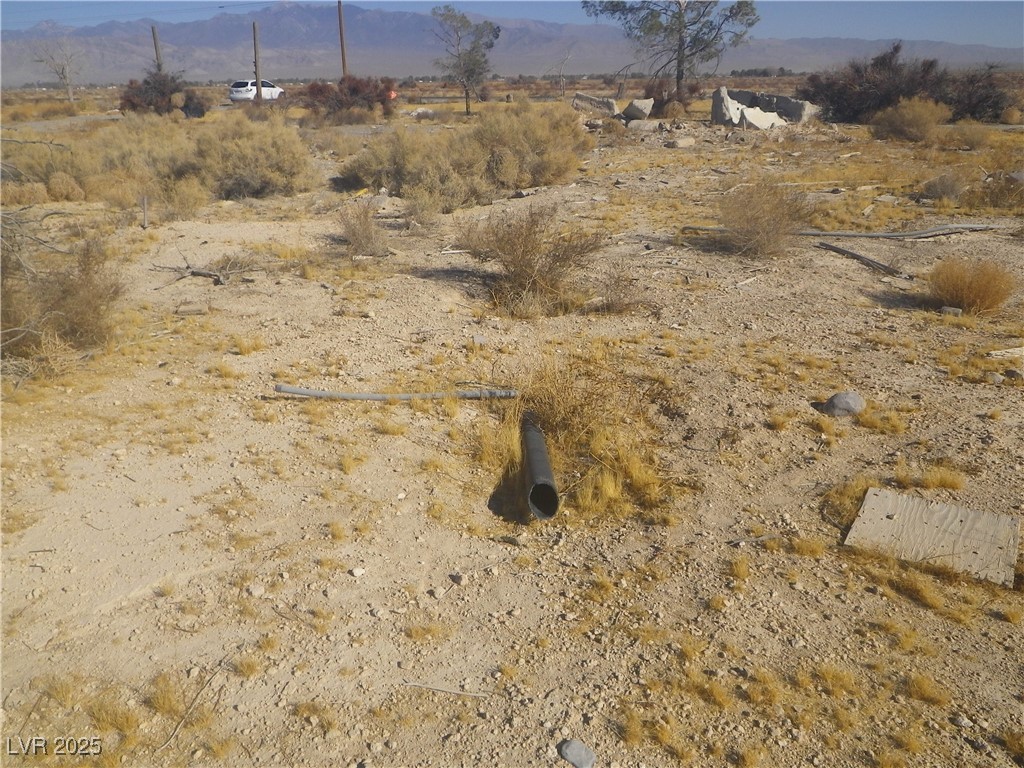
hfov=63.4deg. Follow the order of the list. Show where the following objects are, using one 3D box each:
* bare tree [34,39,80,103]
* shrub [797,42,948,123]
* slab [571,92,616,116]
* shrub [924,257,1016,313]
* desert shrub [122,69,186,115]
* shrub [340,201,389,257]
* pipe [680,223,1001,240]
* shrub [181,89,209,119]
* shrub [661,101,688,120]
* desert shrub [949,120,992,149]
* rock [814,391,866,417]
[{"bbox_3d":[-45.553,-31.364,83.018,4.100,6.000,4.000,-11,22,-25],"label":"bare tree"},{"bbox_3d":[12.174,-10.033,27.570,4.746,2.469,3.796,7,22,21],"label":"shrub"},{"bbox_3d":[3.429,-11.625,34.637,1.850,0.850,0.600,4,21,13],"label":"slab"},{"bbox_3d":[3.219,-0.695,5.736,0.550,0.352,0.522,10,23,28],"label":"shrub"},{"bbox_3d":[-19.107,-15.361,43.576,3.140,2.311,2.826,-9,22,-21],"label":"desert shrub"},{"bbox_3d":[-1.398,-1.518,7.851,0.440,0.530,0.440,-4,20,-9],"label":"shrub"},{"bbox_3d":[3.346,-1.602,8.488,3.150,0.100,0.450,0,20,3],"label":"pipe"},{"bbox_3d":[-15.587,-13.697,40.407,1.317,1.309,1.251,-8,21,-19],"label":"shrub"},{"bbox_3d":[6.204,-10.457,31.630,0.877,0.649,0.877,3,21,10],"label":"shrub"},{"bbox_3d":[9.754,-5.286,17.562,0.791,0.573,0.751,10,23,26],"label":"desert shrub"},{"bbox_3d":[1.618,0.078,4.024,0.200,0.095,0.160,7,22,20],"label":"rock"}]

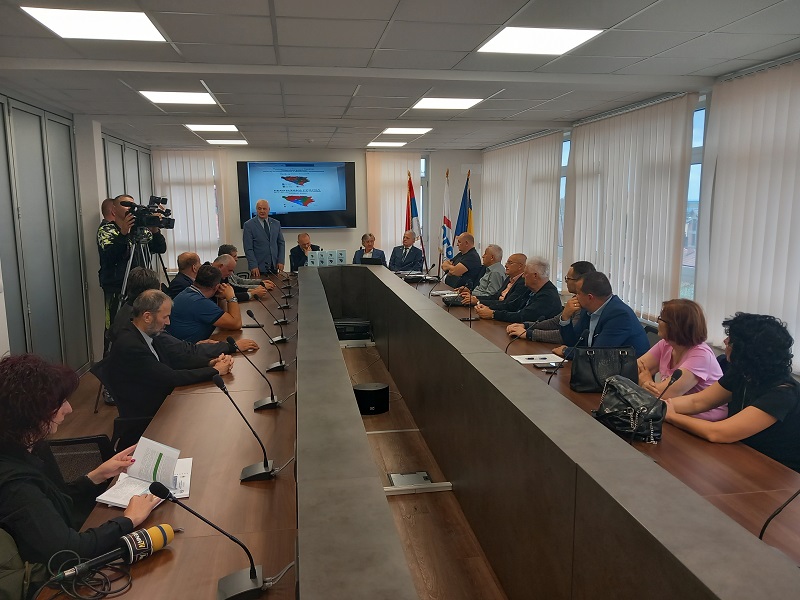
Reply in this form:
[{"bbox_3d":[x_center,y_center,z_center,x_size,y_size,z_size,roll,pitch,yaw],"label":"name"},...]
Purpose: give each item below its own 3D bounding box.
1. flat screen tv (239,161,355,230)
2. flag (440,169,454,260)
[{"bbox_3d":[-1.710,-1.751,10.510,1.930,1.100,0.070,-2,9,-9],"label":"flat screen tv"},{"bbox_3d":[0.836,-1.524,11.072,0.260,1.580,0.180,-2,9,-9],"label":"flag"}]

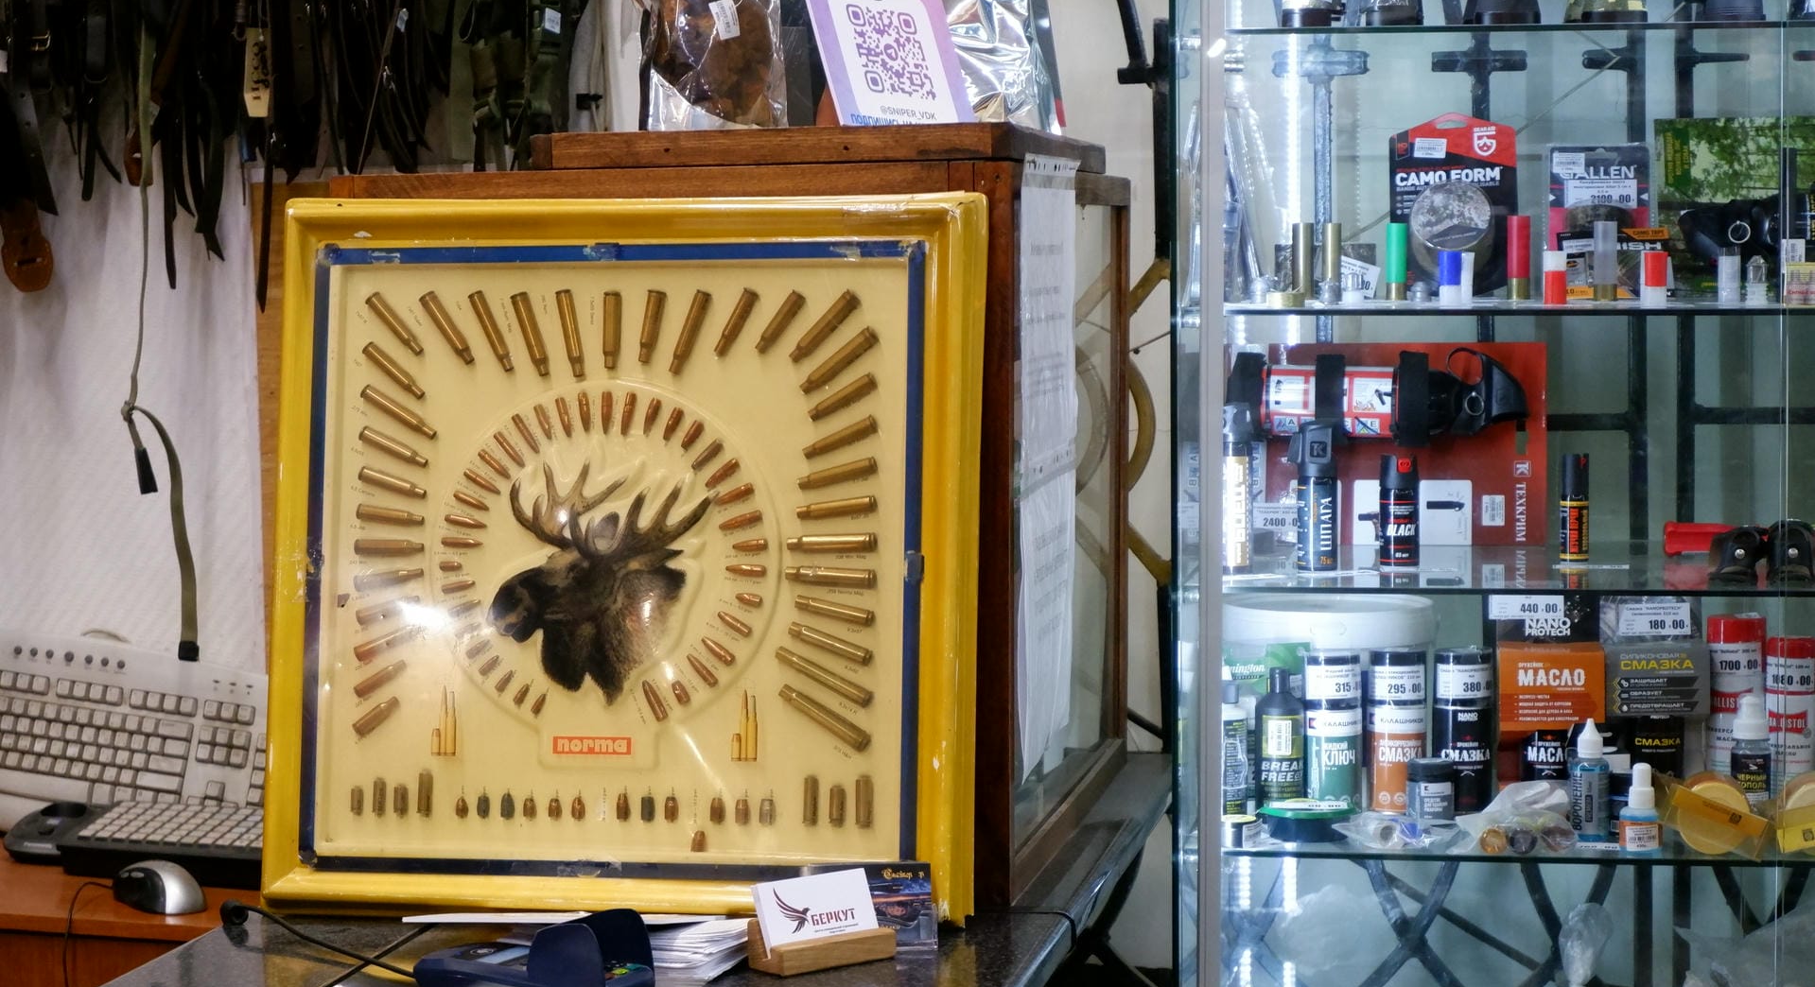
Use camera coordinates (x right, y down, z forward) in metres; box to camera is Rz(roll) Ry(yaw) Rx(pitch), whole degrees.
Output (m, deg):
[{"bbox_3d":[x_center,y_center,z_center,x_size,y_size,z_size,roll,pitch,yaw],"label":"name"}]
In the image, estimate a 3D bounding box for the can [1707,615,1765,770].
[{"bbox_3d":[0.740,0.196,2.920,0.052,0.173,0.052,1,5,19],"label":"can"}]

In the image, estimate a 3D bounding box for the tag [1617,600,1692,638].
[{"bbox_3d":[0.676,0.114,2.960,0.064,0.029,0.002,0,4,7],"label":"tag"}]

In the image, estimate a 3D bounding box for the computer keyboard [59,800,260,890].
[{"bbox_3d":[-0.645,0.350,3.286,0.370,0.056,0.165,1,5,16],"label":"computer keyboard"}]

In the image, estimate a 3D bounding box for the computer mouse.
[{"bbox_3d":[-0.710,0.371,3.114,0.110,0.041,0.064,4,6,45],"label":"computer mouse"}]

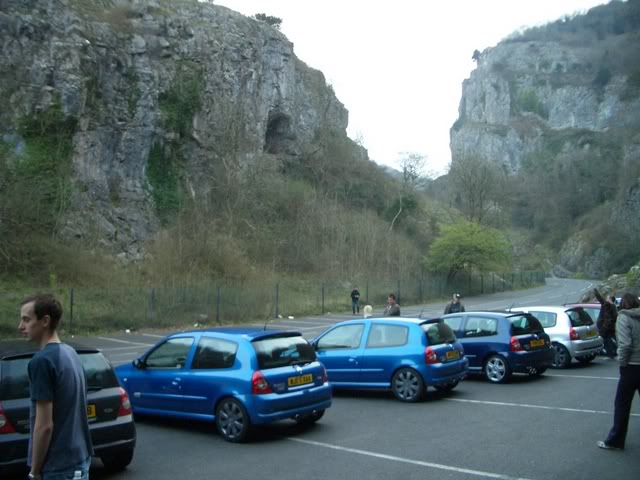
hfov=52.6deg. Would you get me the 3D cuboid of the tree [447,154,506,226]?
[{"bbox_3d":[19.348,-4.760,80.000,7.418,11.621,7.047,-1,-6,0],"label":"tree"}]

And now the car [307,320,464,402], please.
[{"bbox_3d":[0.859,2.255,12.604,3.810,1.420,1.680,-6,-7,35],"label":"car"}]

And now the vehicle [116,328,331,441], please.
[{"bbox_3d":[-1.730,2.102,9.888,3.810,1.420,1.680,-7,-7,38],"label":"vehicle"}]

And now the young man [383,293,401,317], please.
[{"bbox_3d":[1.713,2.148,15.215,0.520,1.760,0.360,-5,-7,37],"label":"young man"}]

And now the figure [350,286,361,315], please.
[{"bbox_3d":[2.247,3.868,40.916,0.550,1.750,0.380,0,-6,-9],"label":"figure"}]

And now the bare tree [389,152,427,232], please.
[{"bbox_3d":[9.736,-5.285,72.000,4.228,8.901,4.228,-1,-6,0],"label":"bare tree"}]

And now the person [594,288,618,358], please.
[{"bbox_3d":[7.496,2.196,16.925,0.640,1.820,0.520,-1,-6,6],"label":"person"}]

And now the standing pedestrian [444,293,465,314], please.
[{"bbox_3d":[3.570,2.299,16.915,0.550,1.770,0.360,-1,-6,7],"label":"standing pedestrian"}]

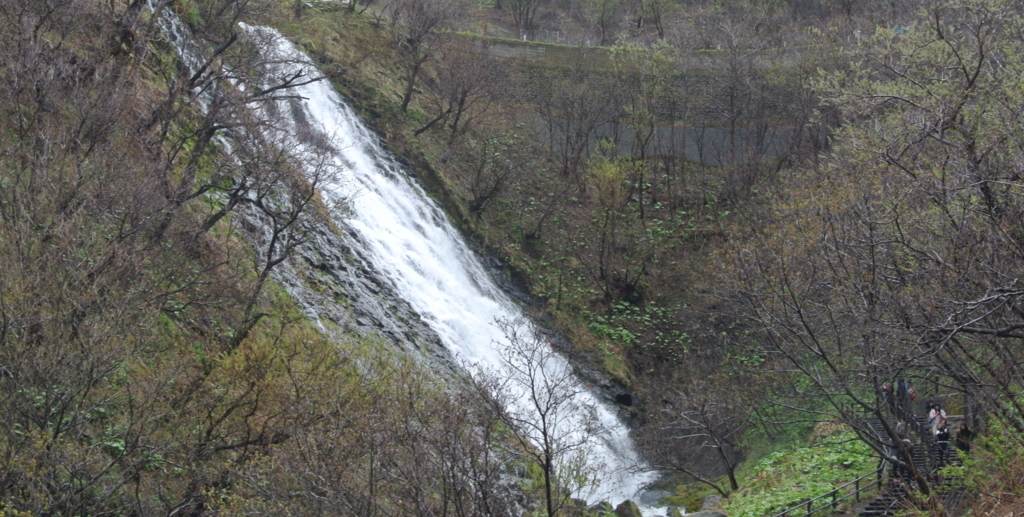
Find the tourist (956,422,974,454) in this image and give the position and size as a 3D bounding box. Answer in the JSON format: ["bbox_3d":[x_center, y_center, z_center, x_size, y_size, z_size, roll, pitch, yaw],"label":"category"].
[{"bbox_3d":[15.262,6.358,60.500,0.550,1.620,0.420,-2,-7,18],"label":"tourist"}]

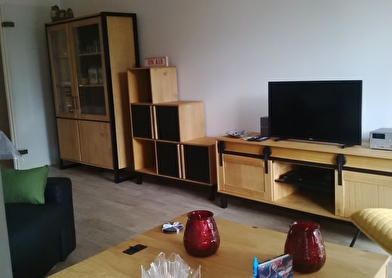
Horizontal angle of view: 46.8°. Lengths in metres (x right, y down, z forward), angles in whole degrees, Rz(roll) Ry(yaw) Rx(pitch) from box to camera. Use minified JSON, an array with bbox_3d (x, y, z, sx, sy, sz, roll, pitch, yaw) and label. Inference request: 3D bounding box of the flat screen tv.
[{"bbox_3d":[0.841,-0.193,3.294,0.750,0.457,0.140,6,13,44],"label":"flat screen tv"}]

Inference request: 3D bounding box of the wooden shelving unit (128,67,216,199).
[{"bbox_3d":[-0.156,-0.101,4.323,1.044,1.160,0.330,6,13,44],"label":"wooden shelving unit"}]

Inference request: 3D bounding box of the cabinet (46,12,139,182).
[{"bbox_3d":[-1.142,-0.470,5.135,1.119,1.723,0.436,6,13,44],"label":"cabinet"}]

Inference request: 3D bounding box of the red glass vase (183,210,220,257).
[{"bbox_3d":[0.020,0.345,1.658,0.134,0.146,0.134,-3,9,0],"label":"red glass vase"}]

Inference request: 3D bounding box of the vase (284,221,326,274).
[{"bbox_3d":[0.358,0.355,1.493,0.134,0.146,0.134,-3,9,0],"label":"vase"}]

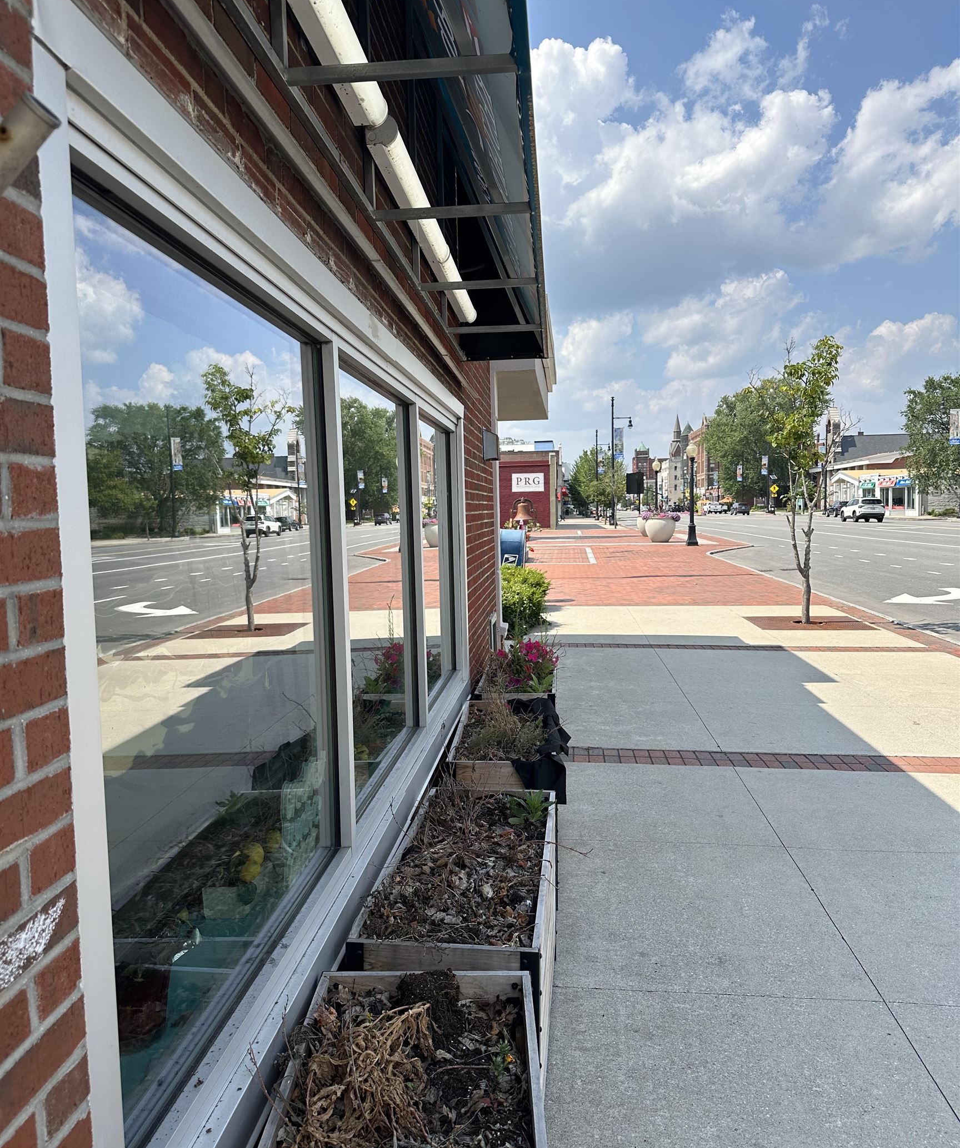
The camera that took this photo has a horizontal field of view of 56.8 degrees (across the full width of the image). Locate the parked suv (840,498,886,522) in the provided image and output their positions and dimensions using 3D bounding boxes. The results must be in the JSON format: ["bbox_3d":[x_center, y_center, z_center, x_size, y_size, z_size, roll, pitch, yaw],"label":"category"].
[{"bbox_3d":[26.756,-4.511,62.172,1.840,1.700,4.600,-1,4,5],"label":"parked suv"}]

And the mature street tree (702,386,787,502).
[{"bbox_3d":[43.772,-19.383,137.559,18.000,19.800,17.000,-1,4,5],"label":"mature street tree"}]

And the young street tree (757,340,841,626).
[{"bbox_3d":[4.519,-1.306,12.430,1.350,4.000,1.350,-1,4,5],"label":"young street tree"}]

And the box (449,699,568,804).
[{"bbox_3d":[0.148,1.013,4.320,0.490,0.560,1.190,-1,4,4],"label":"box"}]

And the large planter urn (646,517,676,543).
[{"bbox_3d":[8.123,-1.996,39.689,1.330,1.130,1.330,-1,4,5],"label":"large planter urn"}]

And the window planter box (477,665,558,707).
[{"bbox_3d":[0.262,0.913,5.691,0.467,0.560,1.180,-1,4,5],"label":"window planter box"}]

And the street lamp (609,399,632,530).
[{"bbox_3d":[11.756,-9.367,73.753,1.900,10.600,0.500,-1,4,5],"label":"street lamp"}]

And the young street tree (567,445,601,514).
[{"bbox_3d":[13.983,-11.829,114.649,4.600,9.500,4.600,-1,4,5],"label":"young street tree"}]

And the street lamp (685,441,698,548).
[{"bbox_3d":[8.601,-3.273,36.027,0.480,4.160,0.480,-1,4,5],"label":"street lamp"}]

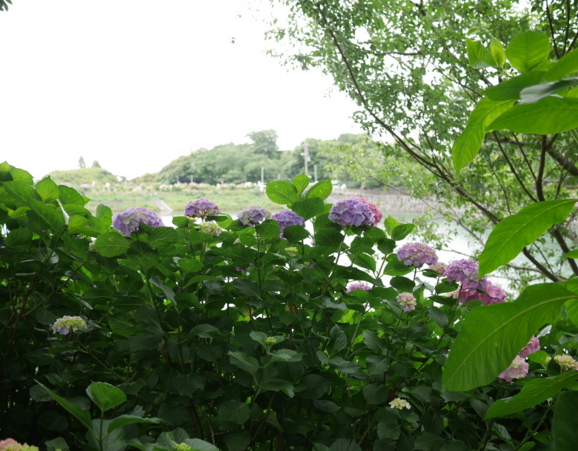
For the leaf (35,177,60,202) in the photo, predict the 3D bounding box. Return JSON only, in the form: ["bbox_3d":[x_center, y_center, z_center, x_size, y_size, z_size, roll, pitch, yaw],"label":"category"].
[{"bbox_3d":[-0.703,-0.103,2.020,0.070,0.079,0.045,0,3,0],"label":"leaf"}]

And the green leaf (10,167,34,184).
[{"bbox_3d":[-0.885,-0.161,2.300,0.083,0.063,0.060,0,3,0],"label":"green leaf"}]

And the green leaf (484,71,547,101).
[{"bbox_3d":[0.349,-0.210,1.050,0.107,0.045,0.060,1,4,18],"label":"green leaf"}]

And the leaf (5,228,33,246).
[{"bbox_3d":[-0.778,0.036,2.000,0.078,0.055,0.060,0,3,0],"label":"leaf"}]

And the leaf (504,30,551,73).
[{"bbox_3d":[0.396,-0.288,1.150,0.075,0.070,0.035,1,4,19],"label":"leaf"}]

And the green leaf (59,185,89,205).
[{"bbox_3d":[-0.702,-0.096,2.250,0.091,0.075,0.050,0,3,0],"label":"green leaf"}]

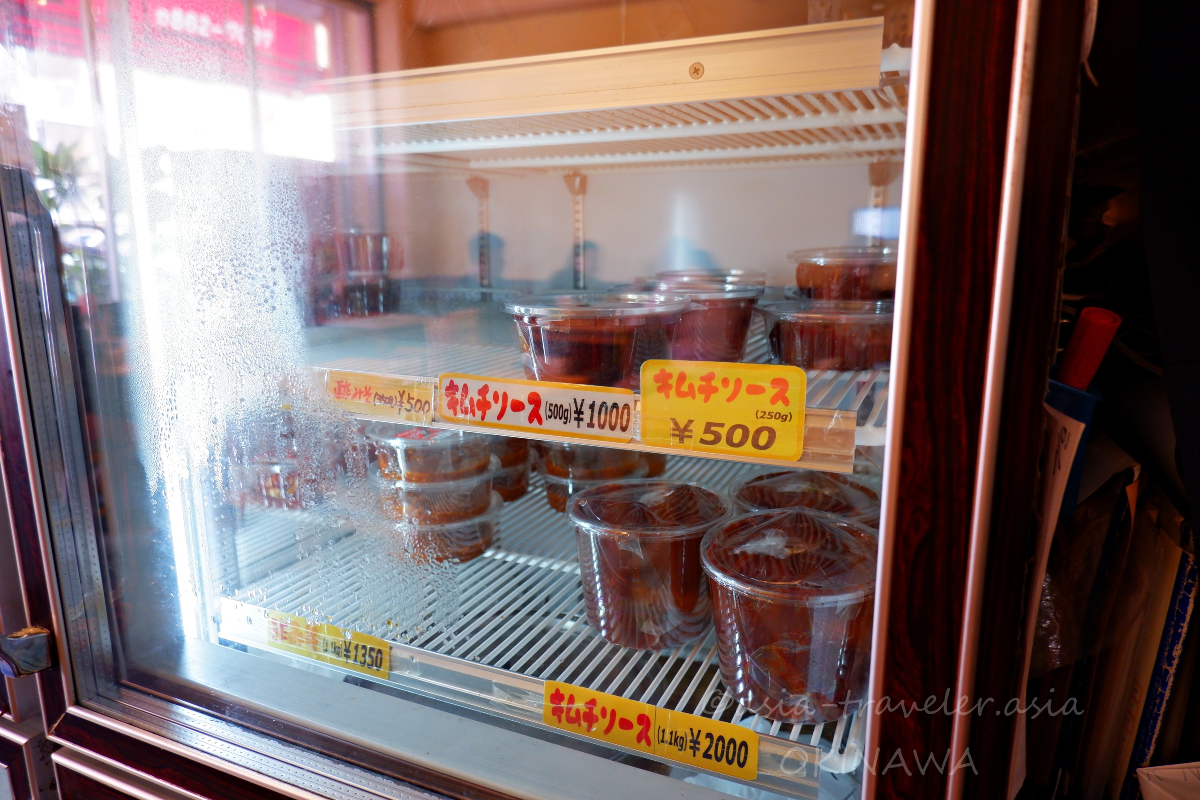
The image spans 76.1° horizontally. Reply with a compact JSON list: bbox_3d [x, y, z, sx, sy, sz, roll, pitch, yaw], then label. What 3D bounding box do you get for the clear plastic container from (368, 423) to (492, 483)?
[{"bbox_3d":[-0.168,0.049,0.776,0.131,0.044,0.131,0,11,0],"label":"clear plastic container"}]

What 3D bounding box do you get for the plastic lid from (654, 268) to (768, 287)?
[{"bbox_3d":[0.130,-0.147,0.906,0.131,0.013,0.131,0,11,0],"label":"plastic lid"}]

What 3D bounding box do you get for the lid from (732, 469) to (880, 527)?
[{"bbox_3d":[0.174,0.083,0.638,0.132,0.012,0.132,0,11,0],"label":"lid"}]

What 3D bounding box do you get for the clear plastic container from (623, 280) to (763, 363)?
[{"bbox_3d":[0.073,-0.070,0.653,0.131,0.055,0.131,5,12,24],"label":"clear plastic container"}]

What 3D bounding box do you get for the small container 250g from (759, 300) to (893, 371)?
[{"bbox_3d":[0.186,-0.052,0.592,0.131,0.044,0.131,5,12,24],"label":"small container 250g"}]

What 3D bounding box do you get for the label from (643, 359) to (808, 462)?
[{"bbox_3d":[0.069,0.006,0.454,0.100,0.055,0.003,5,12,24],"label":"label"}]

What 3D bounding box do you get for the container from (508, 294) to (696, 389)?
[{"bbox_3d":[-0.002,-0.045,0.539,0.131,0.055,0.131,0,11,0],"label":"container"}]

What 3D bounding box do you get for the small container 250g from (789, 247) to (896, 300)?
[{"bbox_3d":[0.247,-0.126,0.743,0.131,0.040,0.131,5,12,24],"label":"small container 250g"}]

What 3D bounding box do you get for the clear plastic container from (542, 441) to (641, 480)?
[{"bbox_3d":[-0.008,0.061,0.919,0.131,0.044,0.131,0,11,0],"label":"clear plastic container"}]

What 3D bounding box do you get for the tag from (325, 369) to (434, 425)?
[{"bbox_3d":[-0.163,-0.002,0.560,0.098,0.034,0.003,5,12,24],"label":"tag"}]

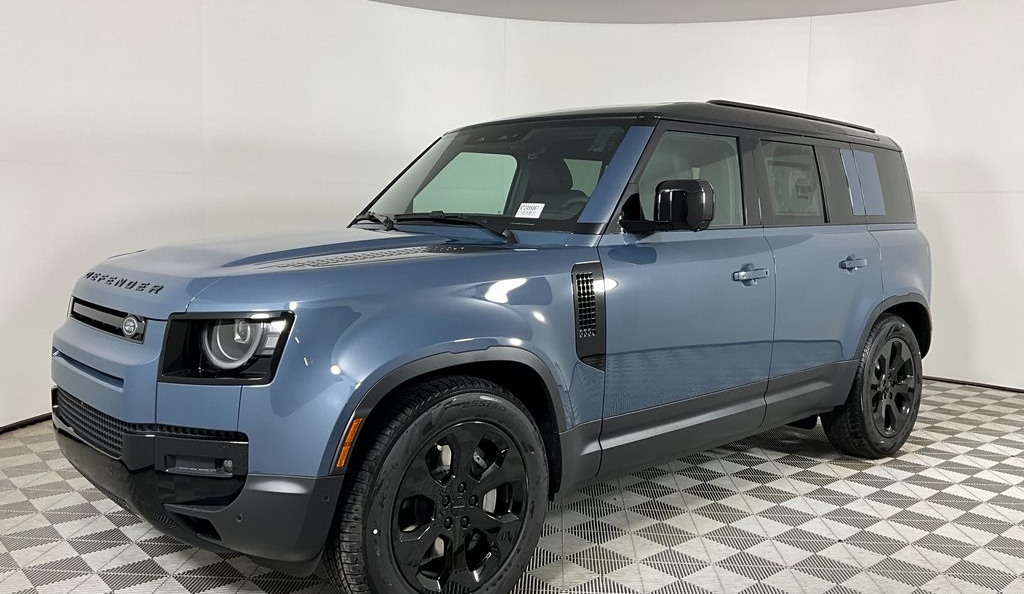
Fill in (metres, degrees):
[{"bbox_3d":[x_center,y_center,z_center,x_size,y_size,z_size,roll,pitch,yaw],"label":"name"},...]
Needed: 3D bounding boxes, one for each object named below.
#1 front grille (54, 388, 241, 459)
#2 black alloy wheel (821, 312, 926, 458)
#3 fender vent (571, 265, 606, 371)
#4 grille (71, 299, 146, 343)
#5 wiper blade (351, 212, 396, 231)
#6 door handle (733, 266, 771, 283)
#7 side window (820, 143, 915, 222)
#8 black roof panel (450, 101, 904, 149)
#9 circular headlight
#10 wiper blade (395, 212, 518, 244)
[{"bbox_3d":[-1.295,0.402,2.864,0.260,0.130,1.380,-4,8,-42],"label":"front grille"},{"bbox_3d":[2.022,0.482,4.786,0.810,0.810,0.270,-4,8,-42],"label":"black alloy wheel"},{"bbox_3d":[0.264,0.075,2.984,0.155,0.390,0.050,-4,8,-42],"label":"fender vent"},{"bbox_3d":[-1.333,0.071,2.790,0.070,0.085,0.740,-4,8,-42],"label":"grille"},{"bbox_3d":[-0.673,-0.370,4.167,0.090,0.080,0.430,-4,8,-42],"label":"wiper blade"},{"bbox_3d":[1.026,-0.098,3.663,0.250,0.070,0.060,-4,8,-42],"label":"door handle"},{"bbox_3d":[1.920,-0.594,4.627,1.130,0.410,0.110,-4,-6,-42],"label":"side window"},{"bbox_3d":[1.027,-0.921,4.877,2.650,0.170,1.530,-4,8,-42],"label":"black roof panel"},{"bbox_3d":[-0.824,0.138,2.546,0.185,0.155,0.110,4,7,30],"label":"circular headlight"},{"bbox_3d":[-0.276,-0.299,3.641,0.110,0.110,0.820,-4,8,-42],"label":"wiper blade"}]

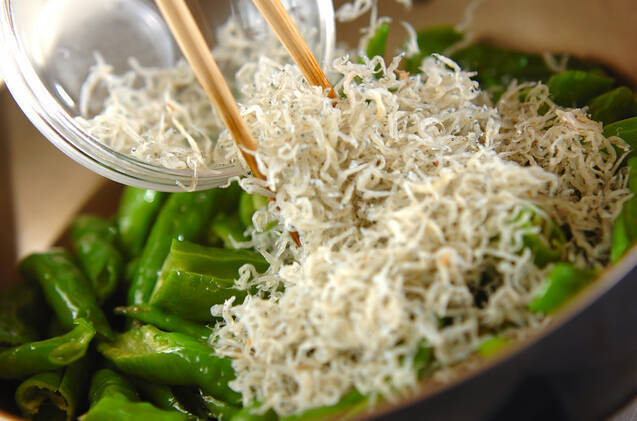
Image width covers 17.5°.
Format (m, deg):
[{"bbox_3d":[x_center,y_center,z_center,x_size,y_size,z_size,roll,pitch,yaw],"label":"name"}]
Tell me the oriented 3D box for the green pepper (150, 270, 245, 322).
[{"bbox_3d":[-0.037,0.028,0.665,0.036,0.014,0.012,5,36,7],"label":"green pepper"}]

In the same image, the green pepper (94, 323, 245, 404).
[{"bbox_3d":[-0.046,0.047,0.640,0.046,0.015,0.016,16,39,13],"label":"green pepper"}]

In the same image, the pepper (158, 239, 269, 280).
[{"bbox_3d":[-0.033,0.017,0.680,0.039,0.011,0.013,5,36,7],"label":"pepper"}]

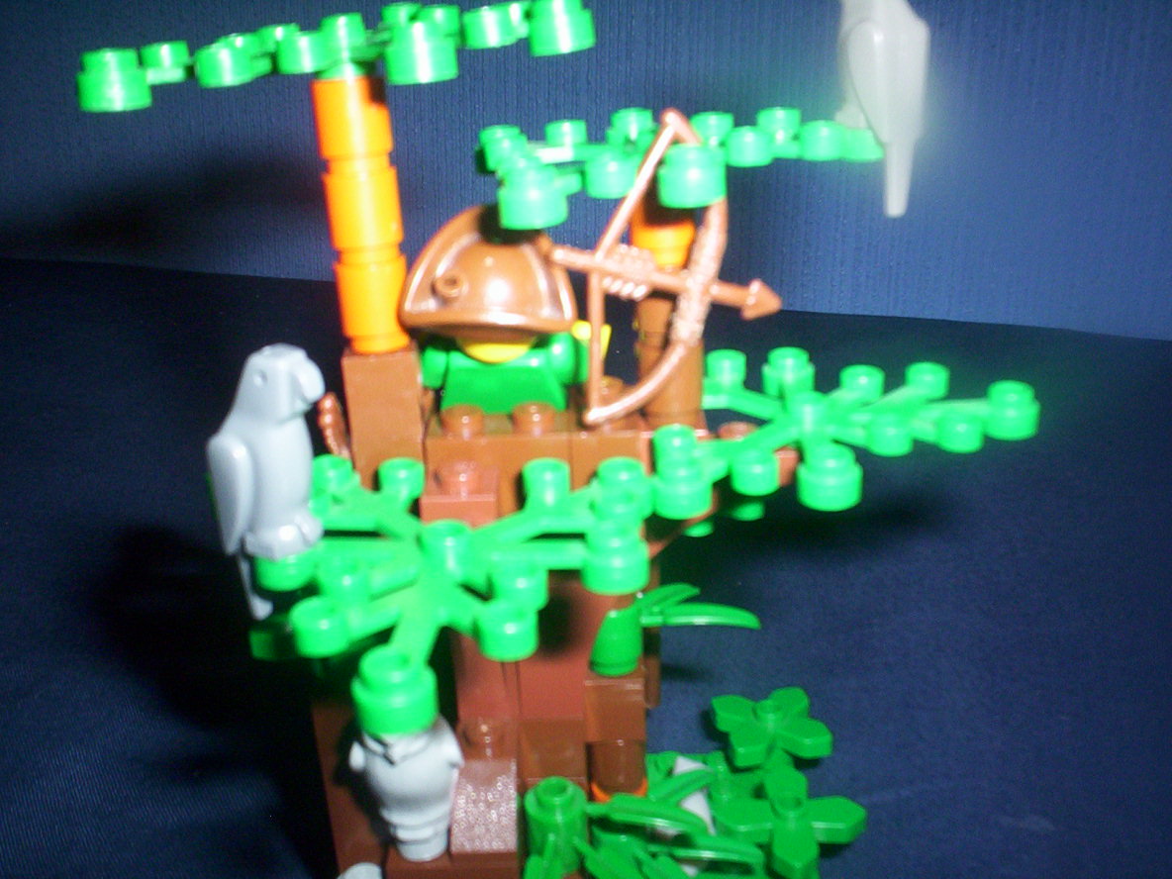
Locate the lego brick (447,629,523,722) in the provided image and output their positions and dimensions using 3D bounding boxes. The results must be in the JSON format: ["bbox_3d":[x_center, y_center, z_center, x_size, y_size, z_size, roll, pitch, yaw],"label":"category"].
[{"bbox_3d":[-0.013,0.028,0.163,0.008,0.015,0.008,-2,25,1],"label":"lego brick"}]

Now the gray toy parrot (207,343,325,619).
[{"bbox_3d":[-0.029,0.005,0.119,0.010,0.027,0.008,13,29,29],"label":"gray toy parrot"}]

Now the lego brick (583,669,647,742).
[{"bbox_3d":[0.004,0.035,0.175,0.008,0.010,0.008,-2,25,1],"label":"lego brick"}]

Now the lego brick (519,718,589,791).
[{"bbox_3d":[-0.004,0.038,0.168,0.008,0.010,0.008,-2,25,1],"label":"lego brick"}]

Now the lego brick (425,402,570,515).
[{"bbox_3d":[-0.010,0.002,0.147,0.016,0.011,0.008,-2,25,1],"label":"lego brick"}]

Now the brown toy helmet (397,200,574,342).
[{"bbox_3d":[-0.010,-0.020,0.146,0.019,0.013,0.013,2,25,8],"label":"brown toy helmet"}]

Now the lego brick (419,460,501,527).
[{"bbox_3d":[-0.013,0.008,0.142,0.008,0.011,0.008,-2,25,1],"label":"lego brick"}]

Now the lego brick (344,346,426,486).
[{"bbox_3d":[-0.022,-0.001,0.145,0.008,0.019,0.008,-6,25,-8],"label":"lego brick"}]

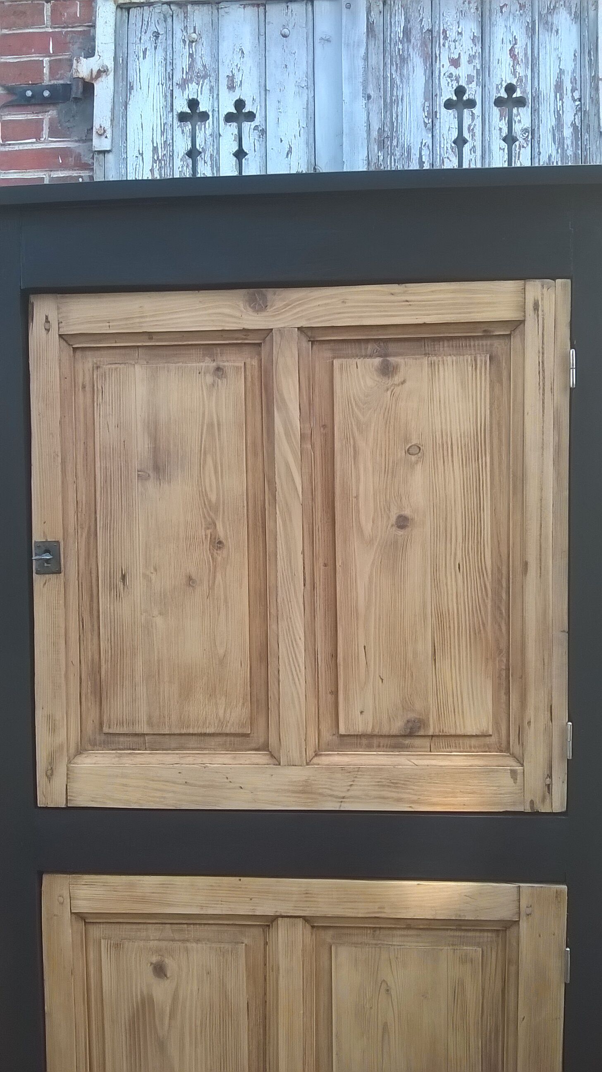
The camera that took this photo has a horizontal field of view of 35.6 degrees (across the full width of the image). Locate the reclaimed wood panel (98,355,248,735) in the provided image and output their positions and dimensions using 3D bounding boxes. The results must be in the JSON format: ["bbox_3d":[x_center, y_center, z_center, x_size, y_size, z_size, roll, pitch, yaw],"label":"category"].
[{"bbox_3d":[-0.180,0.018,1.327,0.212,0.525,0.020,-1,2,4],"label":"reclaimed wood panel"}]

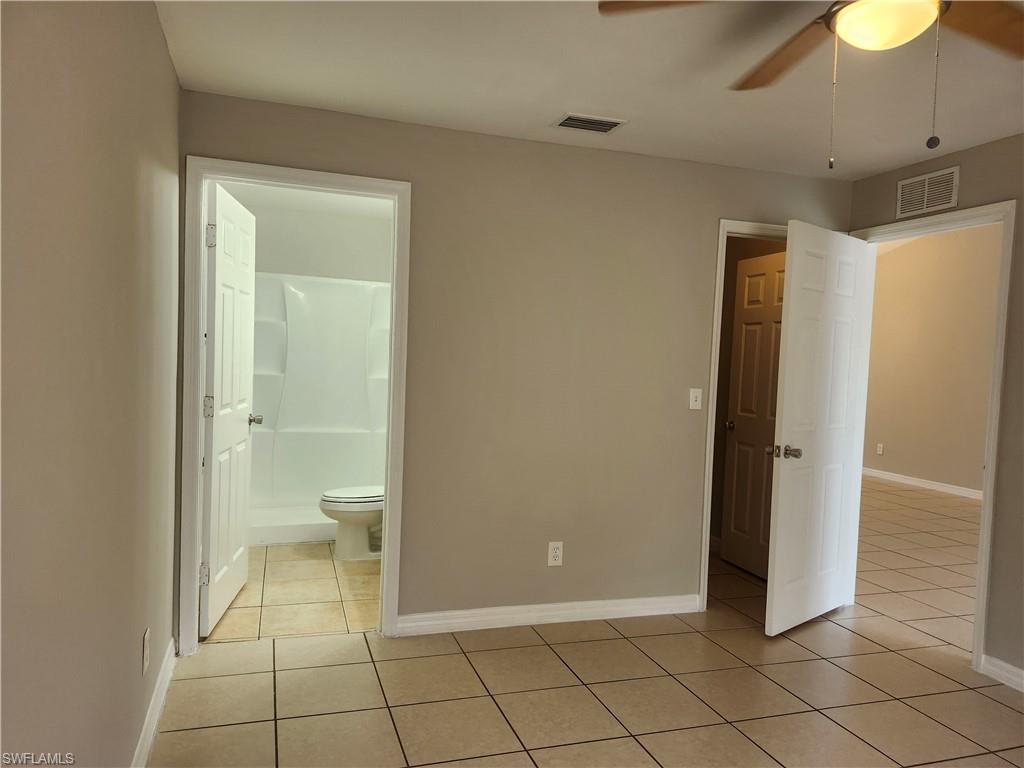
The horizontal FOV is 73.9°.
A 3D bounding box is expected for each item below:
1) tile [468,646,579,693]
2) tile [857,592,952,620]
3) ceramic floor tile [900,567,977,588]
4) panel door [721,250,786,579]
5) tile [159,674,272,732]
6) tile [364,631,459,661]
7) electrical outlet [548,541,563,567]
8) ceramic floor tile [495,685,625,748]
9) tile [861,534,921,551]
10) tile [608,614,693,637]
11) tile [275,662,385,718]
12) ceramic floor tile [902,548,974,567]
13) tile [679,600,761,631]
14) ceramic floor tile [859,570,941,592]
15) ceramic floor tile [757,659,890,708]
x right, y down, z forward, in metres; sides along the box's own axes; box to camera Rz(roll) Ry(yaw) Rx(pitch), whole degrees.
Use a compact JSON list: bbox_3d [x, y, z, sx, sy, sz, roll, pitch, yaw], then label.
[{"bbox_3d":[0.046,1.241,2.954,0.402,0.010,0.402,2,2,-18],"label":"tile"},{"bbox_3d":[2.252,1.302,3.966,0.400,0.010,0.400,2,2,-18],"label":"tile"},{"bbox_3d":[2.904,1.312,4.601,0.400,0.010,0.400,2,2,-18],"label":"ceramic floor tile"},{"bbox_3d":[1.620,0.208,4.330,0.035,2.034,0.713,2,2,-17],"label":"panel door"},{"bbox_3d":[-1.106,1.201,2.578,0.395,0.010,0.400,2,2,-18],"label":"tile"},{"bbox_3d":[-0.460,1.211,3.173,0.400,0.010,0.320,2,2,-18],"label":"tile"},{"bbox_3d":[0.223,0.862,3.443,0.072,0.117,0.008,2,2,-18],"label":"electrical outlet"},{"bbox_3d":[0.176,1.254,2.567,0.400,0.010,0.400,2,2,-18],"label":"ceramic floor tile"},{"bbox_3d":[3.043,1.293,5.505,0.400,0.010,0.400,2,2,-18],"label":"tile"},{"bbox_3d":[0.706,1.231,3.454,0.388,0.010,0.238,2,2,-17],"label":"tile"},{"bbox_3d":[-0.727,1.218,2.709,0.402,0.010,0.402,2,2,-18],"label":"tile"},{"bbox_3d":[3.126,1.292,5.066,0.402,0.010,0.402,2,2,-18],"label":"ceramic floor tile"},{"bbox_3d":[1.078,1.260,3.705,0.400,0.010,0.400,2,2,-18],"label":"tile"},{"bbox_3d":[2.443,1.268,4.364,0.380,0.010,0.383,2,2,-17],"label":"ceramic floor tile"},{"bbox_3d":[1.316,1.274,2.892,0.393,0.010,0.389,2,2,-17],"label":"ceramic floor tile"}]

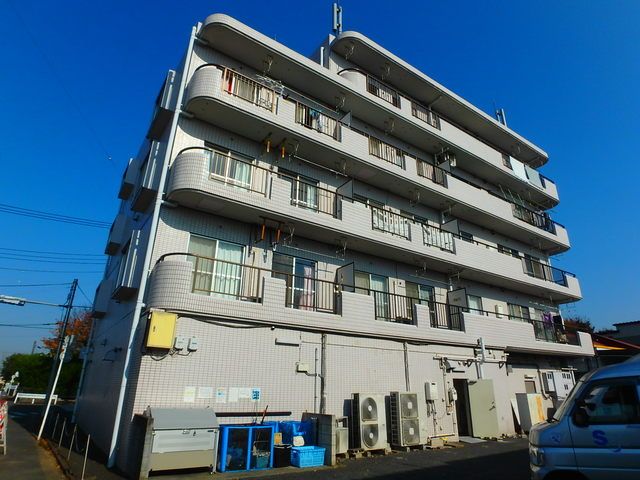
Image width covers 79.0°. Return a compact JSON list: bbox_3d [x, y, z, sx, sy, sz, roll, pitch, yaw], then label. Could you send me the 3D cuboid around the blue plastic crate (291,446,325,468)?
[{"bbox_3d":[-0.262,4.559,8.184,0.645,0.320,0.460,15,-25,-31],"label":"blue plastic crate"}]

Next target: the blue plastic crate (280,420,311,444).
[{"bbox_3d":[-0.529,4.203,8.444,0.720,0.480,0.430,15,-25,-31],"label":"blue plastic crate"}]

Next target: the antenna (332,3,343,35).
[{"bbox_3d":[0.747,-9.792,17.216,0.500,1.850,0.250,7,-22,-15],"label":"antenna"}]

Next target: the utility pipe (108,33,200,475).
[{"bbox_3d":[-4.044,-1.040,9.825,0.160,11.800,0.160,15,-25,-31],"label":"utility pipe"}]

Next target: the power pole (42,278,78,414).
[{"bbox_3d":[-13.866,5.548,20.773,0.320,7.072,0.320,15,-25,-31],"label":"power pole"}]

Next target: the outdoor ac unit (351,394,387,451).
[{"bbox_3d":[1.280,4.667,10.054,0.880,1.305,0.320,15,-25,-31],"label":"outdoor ac unit"}]

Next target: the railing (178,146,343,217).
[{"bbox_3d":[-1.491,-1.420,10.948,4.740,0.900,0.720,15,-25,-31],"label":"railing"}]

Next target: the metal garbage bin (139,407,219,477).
[{"bbox_3d":[-2.611,3.716,7.262,1.190,1.070,0.780,15,-25,-31],"label":"metal garbage bin"}]

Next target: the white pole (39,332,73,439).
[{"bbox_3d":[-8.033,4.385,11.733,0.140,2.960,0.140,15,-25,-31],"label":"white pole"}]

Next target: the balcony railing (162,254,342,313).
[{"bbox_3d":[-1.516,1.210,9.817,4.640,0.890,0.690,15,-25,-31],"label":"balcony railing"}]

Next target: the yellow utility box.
[{"bbox_3d":[-3.302,1.898,8.072,0.485,0.700,0.200,15,-25,-31],"label":"yellow utility box"}]

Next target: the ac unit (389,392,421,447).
[{"bbox_3d":[2.467,4.952,10.808,0.930,1.335,0.370,15,-25,-31],"label":"ac unit"}]

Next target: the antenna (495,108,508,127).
[{"bbox_3d":[10.915,-7.134,23.165,0.570,1.550,0.340,15,-25,-31],"label":"antenna"}]

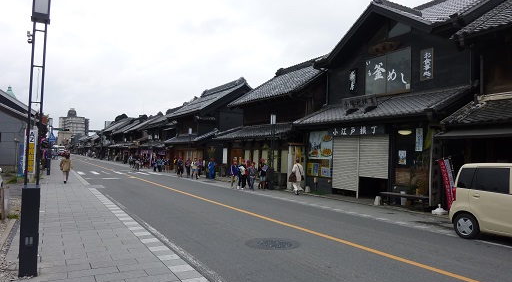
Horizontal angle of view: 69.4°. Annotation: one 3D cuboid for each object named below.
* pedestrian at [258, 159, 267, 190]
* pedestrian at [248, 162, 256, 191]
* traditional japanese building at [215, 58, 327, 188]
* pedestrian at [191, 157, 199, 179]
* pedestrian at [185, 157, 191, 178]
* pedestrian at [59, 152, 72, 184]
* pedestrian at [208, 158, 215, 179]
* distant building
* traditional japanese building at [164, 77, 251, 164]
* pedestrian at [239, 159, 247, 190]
[{"bbox_3d":[0.320,1.529,16.900,0.440,1.476,0.340,3,-2,-30],"label":"pedestrian"},{"bbox_3d":[-0.142,1.607,16.880,0.380,1.280,0.280,3,-3,-30],"label":"pedestrian"},{"bbox_3d":[2.366,-1.012,22.355,7.200,7.100,8.800,3,-2,-30],"label":"traditional japanese building"},{"bbox_3d":[-3.808,1.706,22.900,0.460,1.393,0.340,3,-2,-30],"label":"pedestrian"},{"bbox_3d":[-4.491,1.754,24.364,0.390,1.290,0.280,3,-3,-30],"label":"pedestrian"},{"bbox_3d":[-9.336,1.331,18.200,0.520,1.550,0.380,3,-2,-30],"label":"pedestrian"},{"bbox_3d":[-2.813,1.769,23.441,0.400,1.310,0.290,3,-3,-30],"label":"pedestrian"},{"bbox_3d":[-140.432,-8.411,284.984,21.500,32.522,15.000,3,-2,-30],"label":"distant building"},{"bbox_3d":[-3.909,-1.291,36.235,8.200,8.400,9.800,3,-3,-30],"label":"traditional japanese building"},{"bbox_3d":[-0.619,1.556,17.200,0.440,1.428,0.340,3,-2,-30],"label":"pedestrian"}]

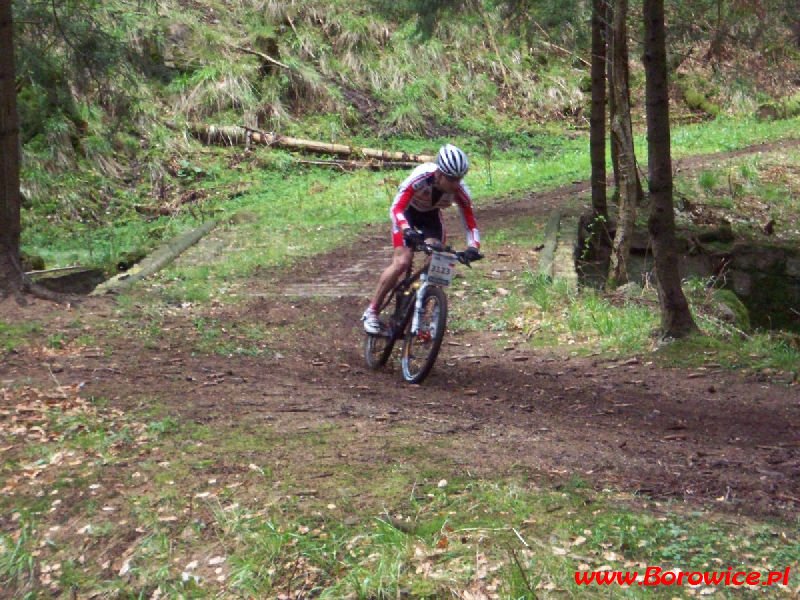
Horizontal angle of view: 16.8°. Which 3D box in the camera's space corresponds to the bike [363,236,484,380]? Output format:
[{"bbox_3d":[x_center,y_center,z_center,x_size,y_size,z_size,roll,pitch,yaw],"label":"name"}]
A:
[{"bbox_3d":[0.060,0.040,18.708,0.610,1.010,1.730,13,0,-16],"label":"bike"}]

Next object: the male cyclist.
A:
[{"bbox_3d":[0.118,-0.384,18.793,0.630,1.330,0.950,9,1,-15],"label":"male cyclist"}]

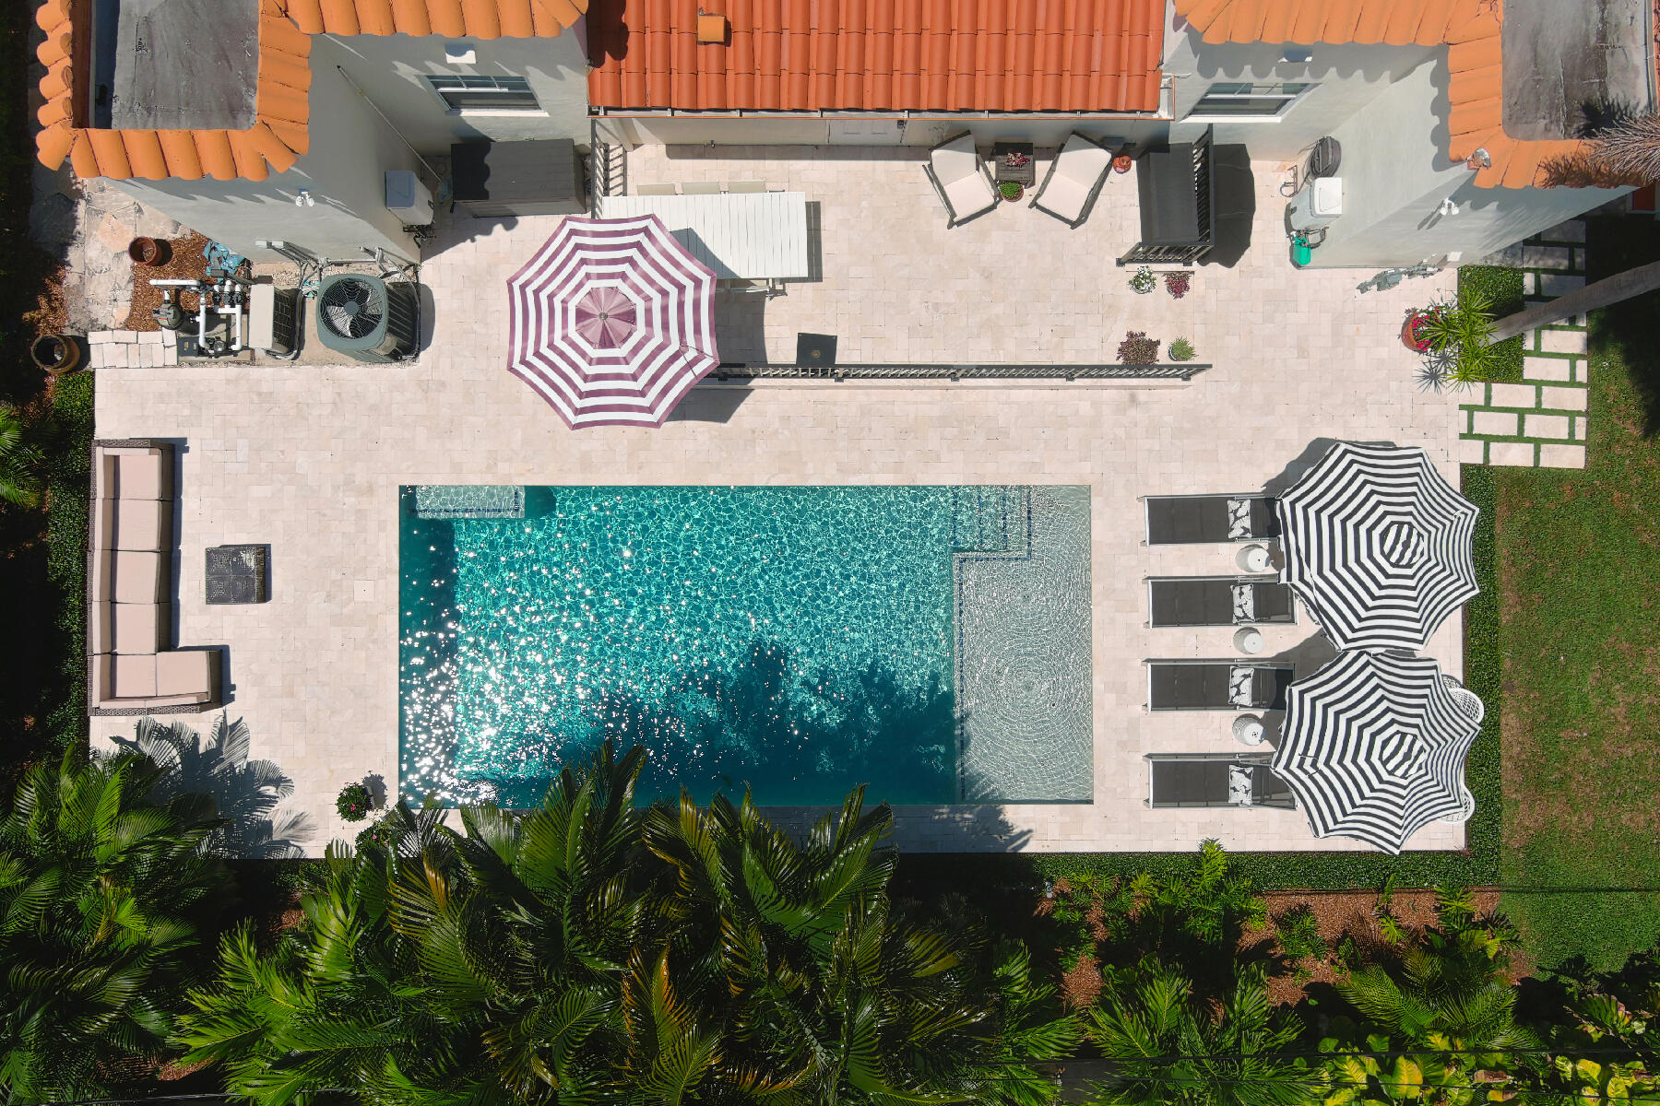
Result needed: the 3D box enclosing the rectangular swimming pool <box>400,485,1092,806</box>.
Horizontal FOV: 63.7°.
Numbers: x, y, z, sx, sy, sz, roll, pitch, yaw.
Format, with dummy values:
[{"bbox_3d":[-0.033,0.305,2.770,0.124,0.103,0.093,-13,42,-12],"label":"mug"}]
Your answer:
[{"bbox_3d":[-1.088,1.220,18.214,9.100,1.400,4.200,0,89,-1],"label":"rectangular swimming pool"}]

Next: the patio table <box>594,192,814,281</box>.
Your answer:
[{"bbox_3d":[-1.525,-3.846,16.704,2.500,0.750,1.030,-1,89,-1],"label":"patio table"}]

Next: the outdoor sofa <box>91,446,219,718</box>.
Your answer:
[{"bbox_3d":[-8.630,0.320,17.191,1.372,0.650,3.476,0,89,-1],"label":"outdoor sofa"}]

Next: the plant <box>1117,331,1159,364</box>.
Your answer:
[{"bbox_3d":[3.950,-2.599,17.187,0.530,0.450,0.480,0,89,-1],"label":"plant"}]

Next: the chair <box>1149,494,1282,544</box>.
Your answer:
[{"bbox_3d":[5.046,-0.434,17.440,1.950,0.440,0.640,-1,89,-1],"label":"chair"}]

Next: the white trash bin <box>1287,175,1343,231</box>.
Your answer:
[{"bbox_3d":[6.095,-4.350,16.749,0.394,0.680,0.495,0,89,-2],"label":"white trash bin"}]

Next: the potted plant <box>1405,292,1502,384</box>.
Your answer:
[{"bbox_3d":[7.899,-2.611,17.072,0.789,1.660,1.127,0,89,-1],"label":"potted plant"}]

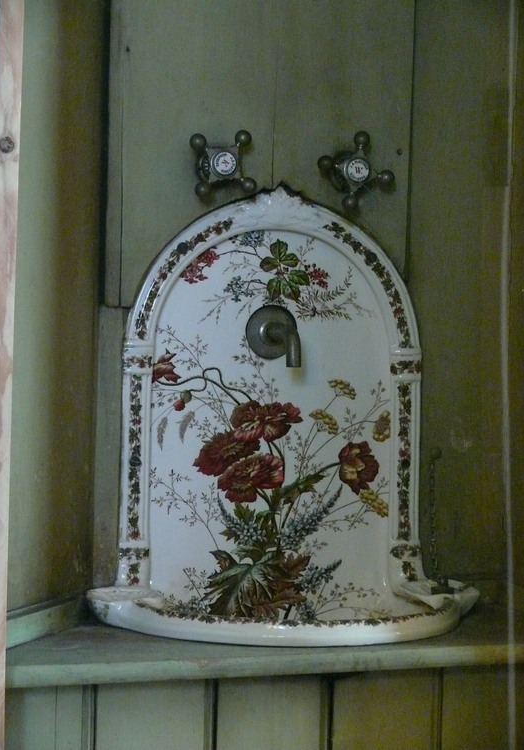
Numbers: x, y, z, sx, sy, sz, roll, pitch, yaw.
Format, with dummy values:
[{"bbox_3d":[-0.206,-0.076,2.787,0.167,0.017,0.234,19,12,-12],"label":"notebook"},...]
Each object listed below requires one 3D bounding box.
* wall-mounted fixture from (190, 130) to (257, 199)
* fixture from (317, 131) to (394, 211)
[{"bbox_3d":[-0.047,-0.224,2.071,0.073,0.073,0.066,1,1,-15],"label":"wall-mounted fixture"},{"bbox_3d":[0.097,-0.221,2.106,0.086,0.087,0.066,1,1,-15],"label":"fixture"}]

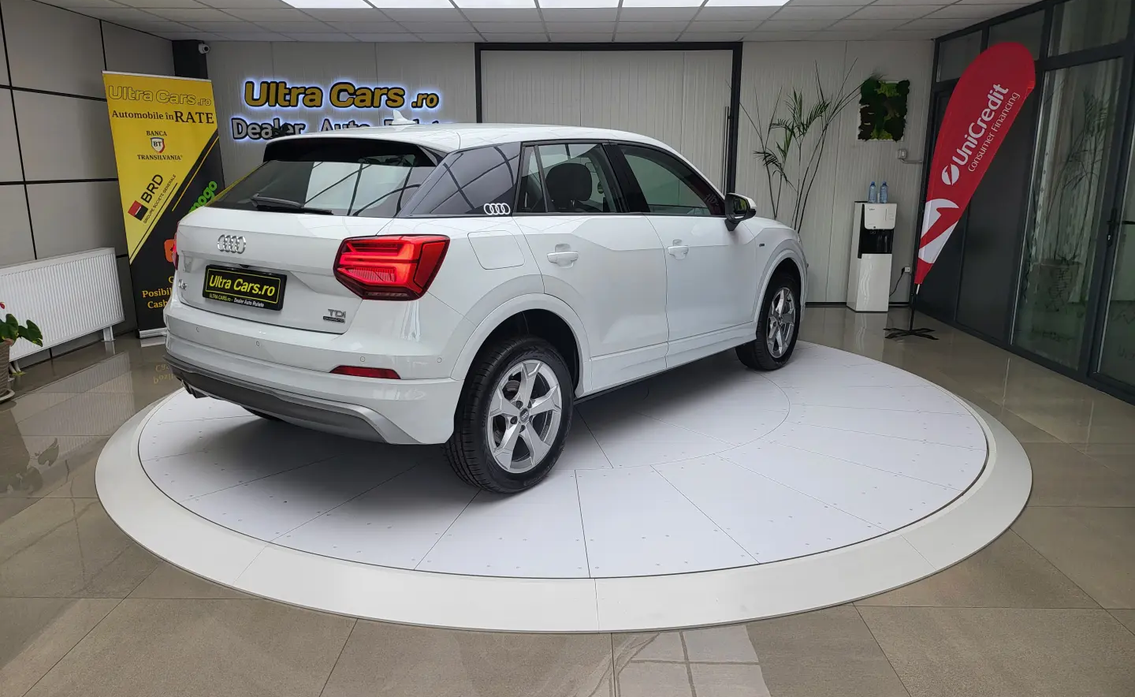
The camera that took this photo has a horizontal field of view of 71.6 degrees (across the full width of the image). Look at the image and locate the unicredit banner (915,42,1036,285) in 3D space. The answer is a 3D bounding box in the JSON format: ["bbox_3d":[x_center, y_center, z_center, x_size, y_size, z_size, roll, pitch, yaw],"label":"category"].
[{"bbox_3d":[3.231,-1.413,6.300,0.080,1.910,0.840,-7,15,-29],"label":"unicredit banner"}]

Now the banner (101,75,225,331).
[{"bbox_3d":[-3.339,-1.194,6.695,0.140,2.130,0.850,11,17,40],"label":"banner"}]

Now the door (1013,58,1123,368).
[{"bbox_3d":[3.502,-0.927,5.572,0.070,2.090,0.910,0,13,1],"label":"door"}]

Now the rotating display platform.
[{"bbox_3d":[-0.016,0.278,4.876,5.037,0.088,5.037,0,13,0],"label":"rotating display platform"}]

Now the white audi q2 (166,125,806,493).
[{"bbox_3d":[-0.037,-0.490,4.667,1.830,1.510,4.190,10,16,37],"label":"white audi q2"}]

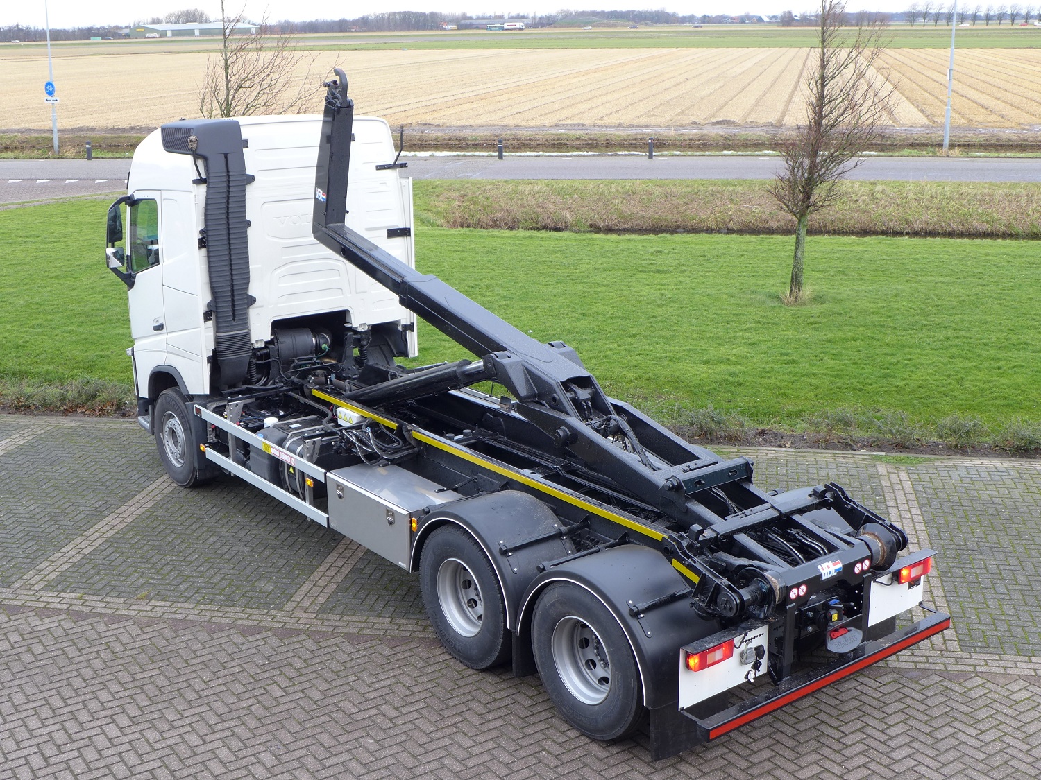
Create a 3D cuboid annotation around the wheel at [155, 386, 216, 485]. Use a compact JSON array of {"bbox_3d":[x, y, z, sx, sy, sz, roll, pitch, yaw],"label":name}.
[{"bbox_3d":[-3.524,0.489,13.706,0.340,1.082,1.082,-13,19,-36],"label":"wheel"}]

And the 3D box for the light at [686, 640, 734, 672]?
[{"bbox_3d":[1.156,1.606,7.859,0.330,0.125,0.088,-13,19,-36],"label":"light"}]

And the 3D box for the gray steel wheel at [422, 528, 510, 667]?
[{"bbox_3d":[-0.338,1.512,9.690,0.320,1.082,1.082,-13,19,-36],"label":"gray steel wheel"}]

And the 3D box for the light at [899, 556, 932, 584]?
[{"bbox_3d":[2.740,1.255,9.060,0.347,0.123,0.088,-13,19,-36],"label":"light"}]

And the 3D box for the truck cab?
[{"bbox_3d":[-2.832,-1.228,14.004,2.720,3.420,2.420,-13,19,-36],"label":"truck cab"}]

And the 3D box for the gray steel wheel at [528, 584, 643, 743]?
[{"bbox_3d":[0.512,1.777,8.648,0.320,1.082,1.082,-13,19,-36],"label":"gray steel wheel"}]

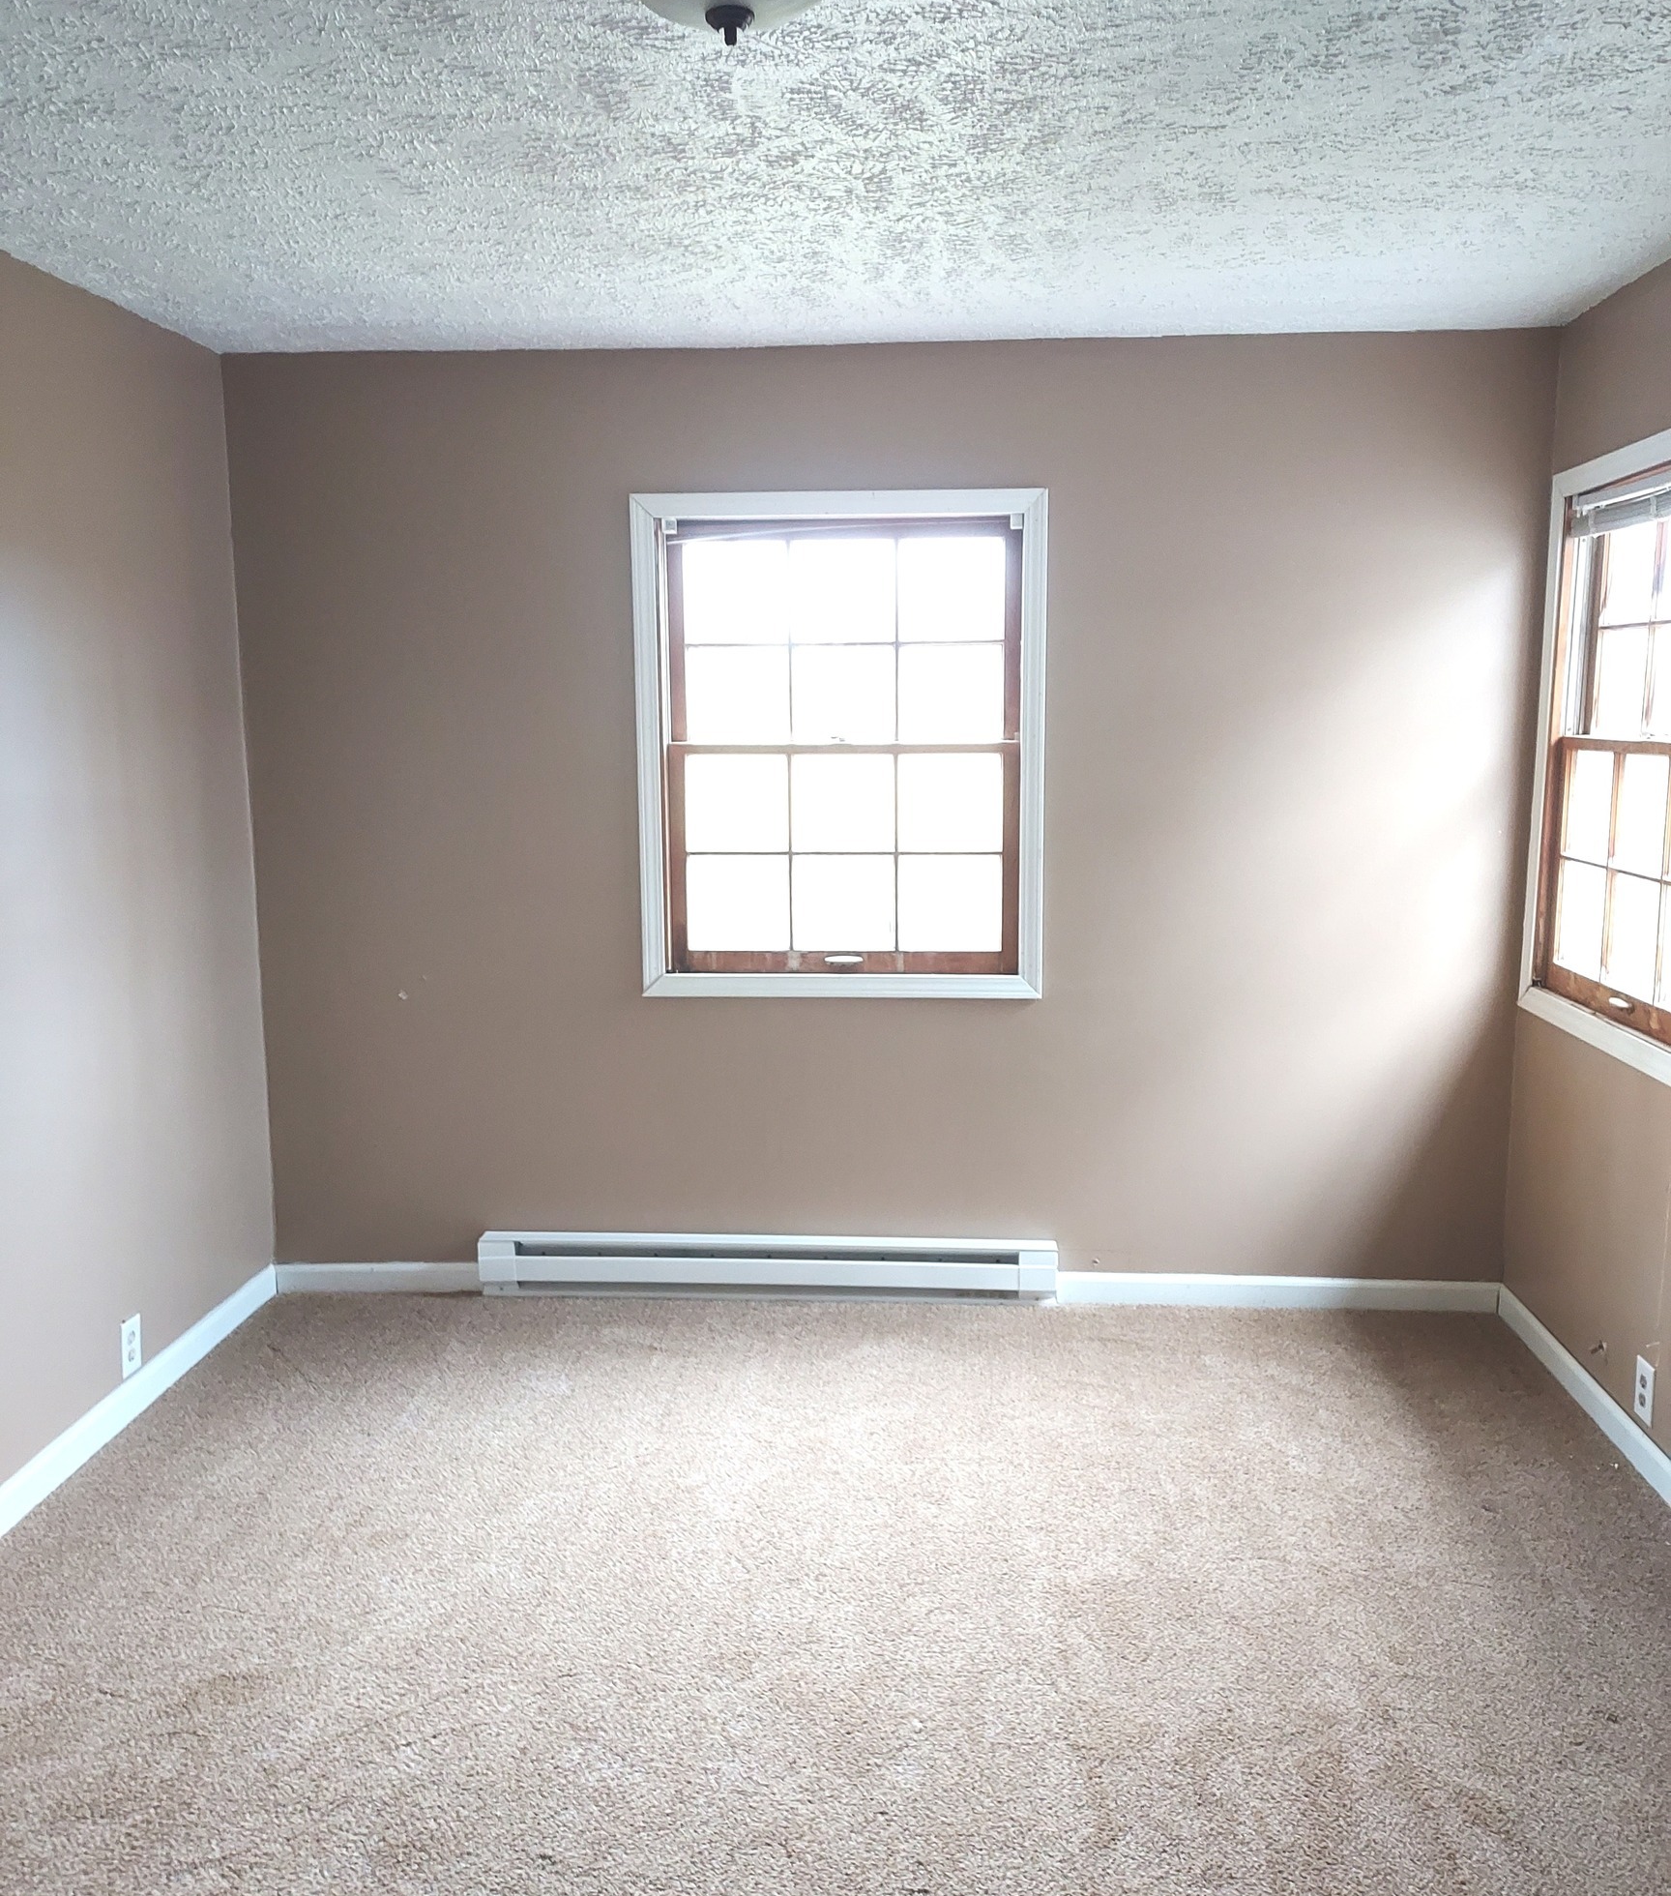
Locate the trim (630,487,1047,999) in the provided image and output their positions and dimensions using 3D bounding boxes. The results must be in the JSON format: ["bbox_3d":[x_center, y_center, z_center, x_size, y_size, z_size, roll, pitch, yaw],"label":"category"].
[{"bbox_3d":[0.008,-0.465,3.652,0.969,1.192,0.035,0,9,4],"label":"trim"}]

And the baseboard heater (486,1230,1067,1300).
[{"bbox_3d":[-0.173,0.811,3.847,1.431,0.167,0.067,0,9,4],"label":"baseboard heater"}]

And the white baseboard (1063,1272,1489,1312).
[{"bbox_3d":[1.080,0.855,3.795,1.077,0.091,0.016,0,9,4],"label":"white baseboard"}]

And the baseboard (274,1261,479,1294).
[{"bbox_3d":[-1.158,0.844,3.945,0.548,0.090,0.016,0,9,4],"label":"baseboard"}]

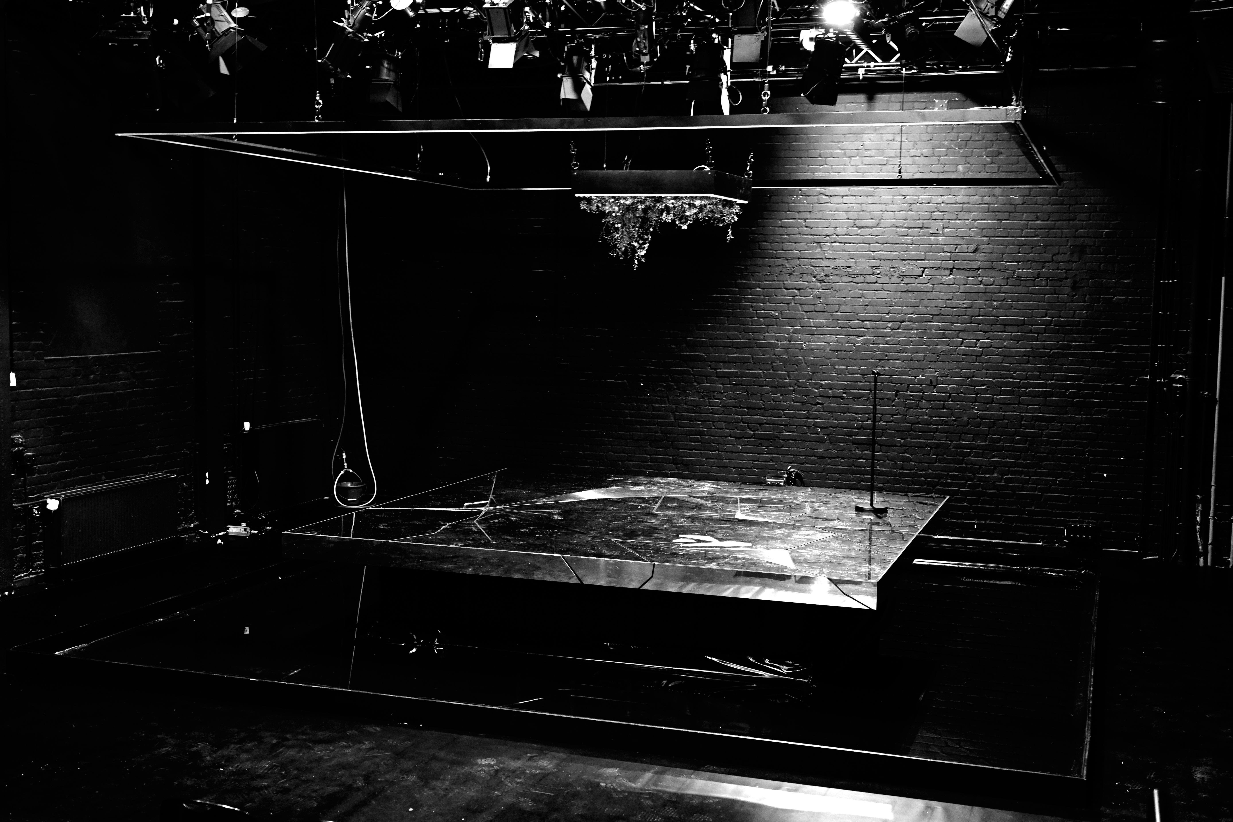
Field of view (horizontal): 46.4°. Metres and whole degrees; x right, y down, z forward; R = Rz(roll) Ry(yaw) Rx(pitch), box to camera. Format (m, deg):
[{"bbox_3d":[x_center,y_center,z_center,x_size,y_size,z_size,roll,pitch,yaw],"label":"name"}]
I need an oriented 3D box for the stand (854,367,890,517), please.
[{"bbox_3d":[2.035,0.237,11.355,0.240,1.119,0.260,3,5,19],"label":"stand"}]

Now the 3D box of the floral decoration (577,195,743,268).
[{"bbox_3d":[0.357,-1.365,11.082,1.030,0.521,0.822,3,5,19],"label":"floral decoration"}]

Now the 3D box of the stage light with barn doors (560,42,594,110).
[{"bbox_3d":[-0.329,-2.822,12.130,0.240,0.572,0.250,3,5,19],"label":"stage light with barn doors"}]

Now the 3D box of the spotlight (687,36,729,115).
[{"bbox_3d":[0.641,-2.340,10.080,0.240,0.520,0.260,3,-3,19],"label":"spotlight"}]

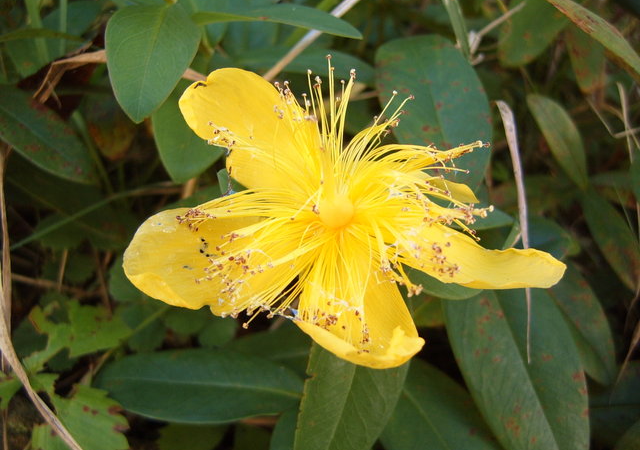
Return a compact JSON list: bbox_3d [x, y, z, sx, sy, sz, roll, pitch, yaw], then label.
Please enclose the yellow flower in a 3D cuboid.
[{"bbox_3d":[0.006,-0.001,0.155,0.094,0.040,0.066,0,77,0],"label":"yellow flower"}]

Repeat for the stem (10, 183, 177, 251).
[{"bbox_3d":[-0.076,-0.003,0.230,0.058,0.006,0.007,-21,74,0],"label":"stem"}]

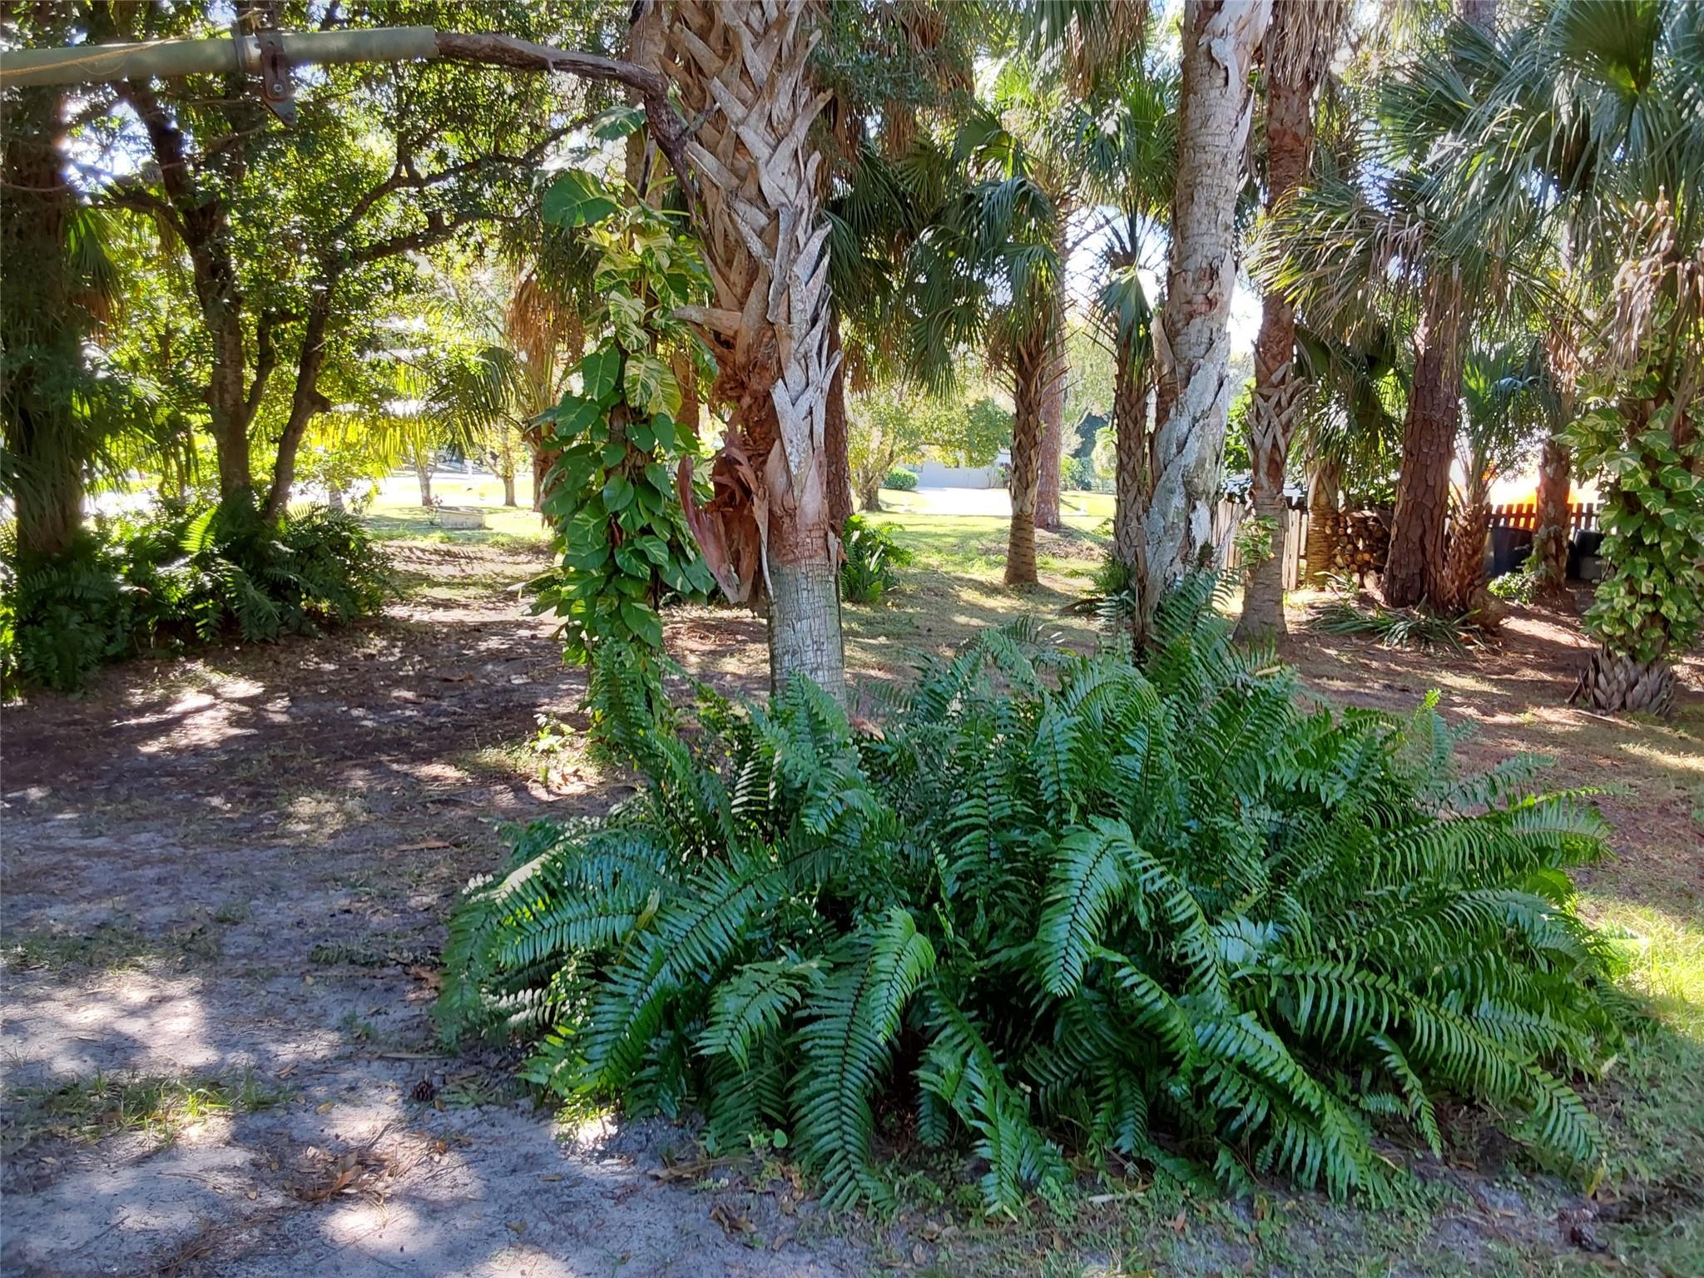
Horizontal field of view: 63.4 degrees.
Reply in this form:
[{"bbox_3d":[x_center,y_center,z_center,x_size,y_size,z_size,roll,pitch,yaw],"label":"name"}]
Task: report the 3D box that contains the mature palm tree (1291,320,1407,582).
[{"bbox_3d":[5.634,-2.076,15.663,1.350,3.029,1.350,0,7,0],"label":"mature palm tree"}]

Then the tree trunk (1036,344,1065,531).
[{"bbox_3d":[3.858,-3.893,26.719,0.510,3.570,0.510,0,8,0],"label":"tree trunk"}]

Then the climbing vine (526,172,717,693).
[{"bbox_3d":[-0.913,-0.746,5.449,0.720,2.163,0.650,0,7,0],"label":"climbing vine"}]

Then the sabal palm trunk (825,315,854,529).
[{"bbox_3d":[-0.172,-2.896,18.783,0.420,2.977,0.420,0,7,0],"label":"sabal palm trunk"}]

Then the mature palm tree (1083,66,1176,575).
[{"bbox_3d":[2.830,-3.021,13.927,1.250,5.274,1.250,0,7,0],"label":"mature palm tree"}]

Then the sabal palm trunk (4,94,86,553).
[{"bbox_3d":[-5.505,-2.015,9.419,0.480,3.417,0.480,0,7,0],"label":"sabal palm trunk"}]

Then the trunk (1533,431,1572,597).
[{"bbox_3d":[7.704,-1.354,15.152,0.380,1.852,0.380,0,7,0],"label":"trunk"}]

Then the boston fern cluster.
[{"bbox_3d":[0.440,0.496,3.715,2.800,1.060,1.950,0,7,0],"label":"boston fern cluster"}]

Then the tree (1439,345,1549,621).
[{"bbox_3d":[6.282,-1.574,13.510,1.150,2.708,1.150,0,7,0],"label":"tree"}]

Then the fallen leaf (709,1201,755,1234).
[{"bbox_3d":[-0.237,1.144,2.725,0.088,0.030,0.065,0,7,0],"label":"fallen leaf"}]

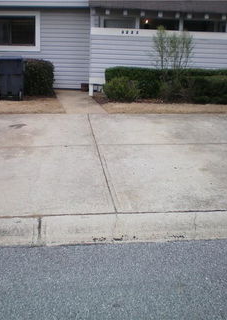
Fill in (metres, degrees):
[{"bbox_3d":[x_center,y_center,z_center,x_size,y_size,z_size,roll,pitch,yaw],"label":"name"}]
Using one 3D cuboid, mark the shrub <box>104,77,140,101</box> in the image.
[{"bbox_3d":[0.228,-1.813,12.050,0.902,0.657,0.800,-1,9,-7],"label":"shrub"}]

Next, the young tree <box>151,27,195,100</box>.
[{"bbox_3d":[1.538,-2.448,12.100,1.003,1.910,1.000,-1,9,-7],"label":"young tree"}]

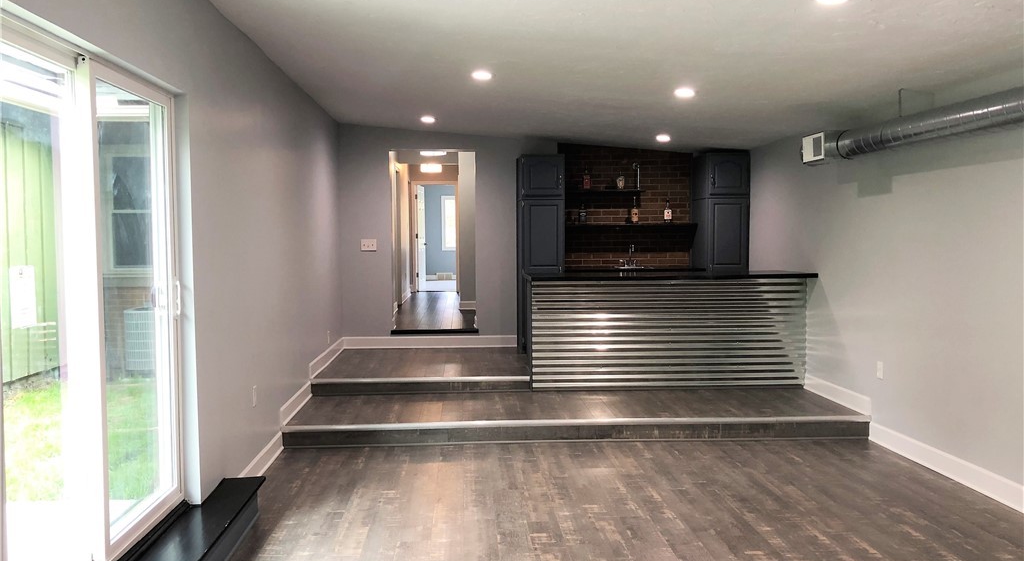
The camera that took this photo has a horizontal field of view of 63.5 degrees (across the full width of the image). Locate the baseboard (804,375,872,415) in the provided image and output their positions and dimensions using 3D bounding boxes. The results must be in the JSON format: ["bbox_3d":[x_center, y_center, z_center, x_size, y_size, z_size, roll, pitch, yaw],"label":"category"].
[{"bbox_3d":[2.604,0.914,6.705,0.018,0.127,1.147,0,3,-4],"label":"baseboard"}]

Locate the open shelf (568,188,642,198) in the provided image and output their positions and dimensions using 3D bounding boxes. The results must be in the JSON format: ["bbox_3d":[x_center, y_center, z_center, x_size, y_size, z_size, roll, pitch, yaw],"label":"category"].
[{"bbox_3d":[0.946,-0.949,8.889,0.935,0.035,0.230,0,3,-4],"label":"open shelf"}]

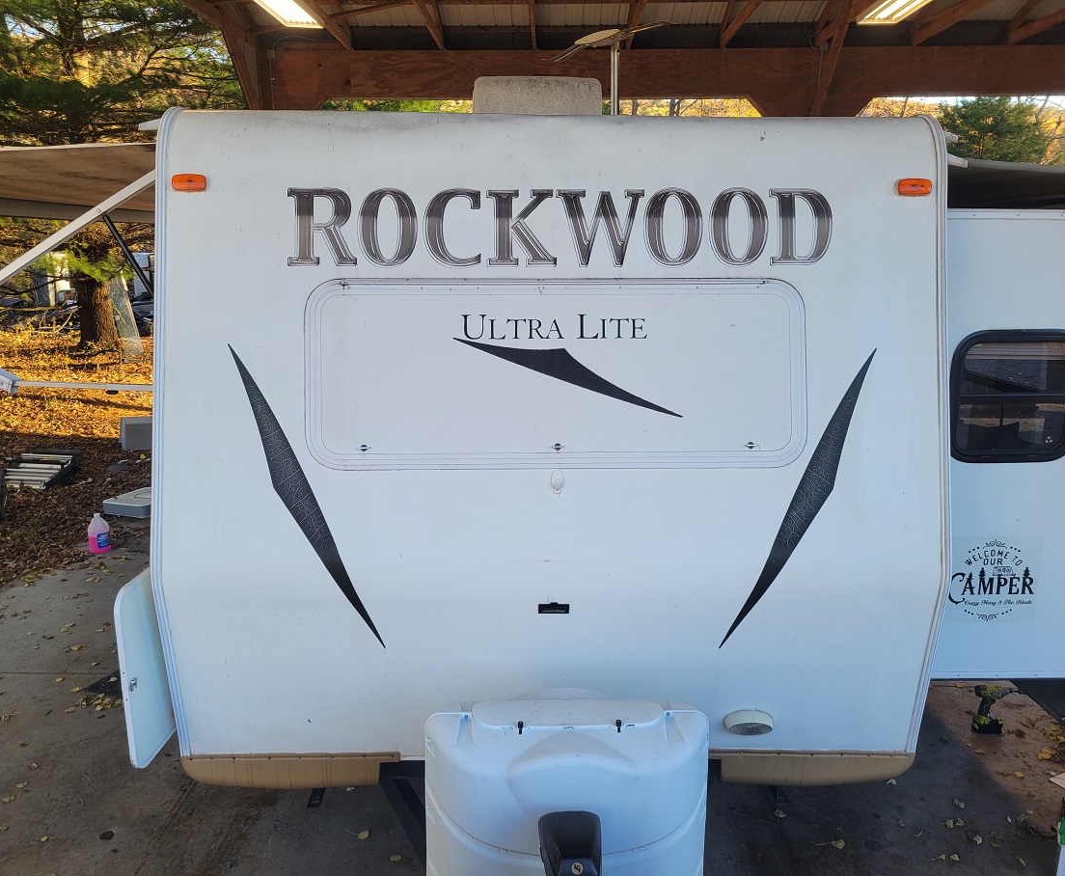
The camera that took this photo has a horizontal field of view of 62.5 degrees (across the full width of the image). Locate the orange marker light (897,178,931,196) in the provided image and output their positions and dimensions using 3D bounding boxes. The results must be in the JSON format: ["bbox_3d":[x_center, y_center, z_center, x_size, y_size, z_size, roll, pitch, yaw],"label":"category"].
[{"bbox_3d":[1.183,-0.774,2.710,0.101,0.051,0.025,0,-2,-1],"label":"orange marker light"}]

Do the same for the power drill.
[{"bbox_3d":[2.212,1.299,4.226,0.158,0.232,0.077,1,12,3],"label":"power drill"}]

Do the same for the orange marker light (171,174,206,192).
[{"bbox_3d":[-1.046,-0.778,2.675,0.101,0.051,0.025,0,-2,-1],"label":"orange marker light"}]

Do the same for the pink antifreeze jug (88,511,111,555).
[{"bbox_3d":[-3.325,0.722,6.724,0.142,0.297,0.142,9,15,34],"label":"pink antifreeze jug"}]

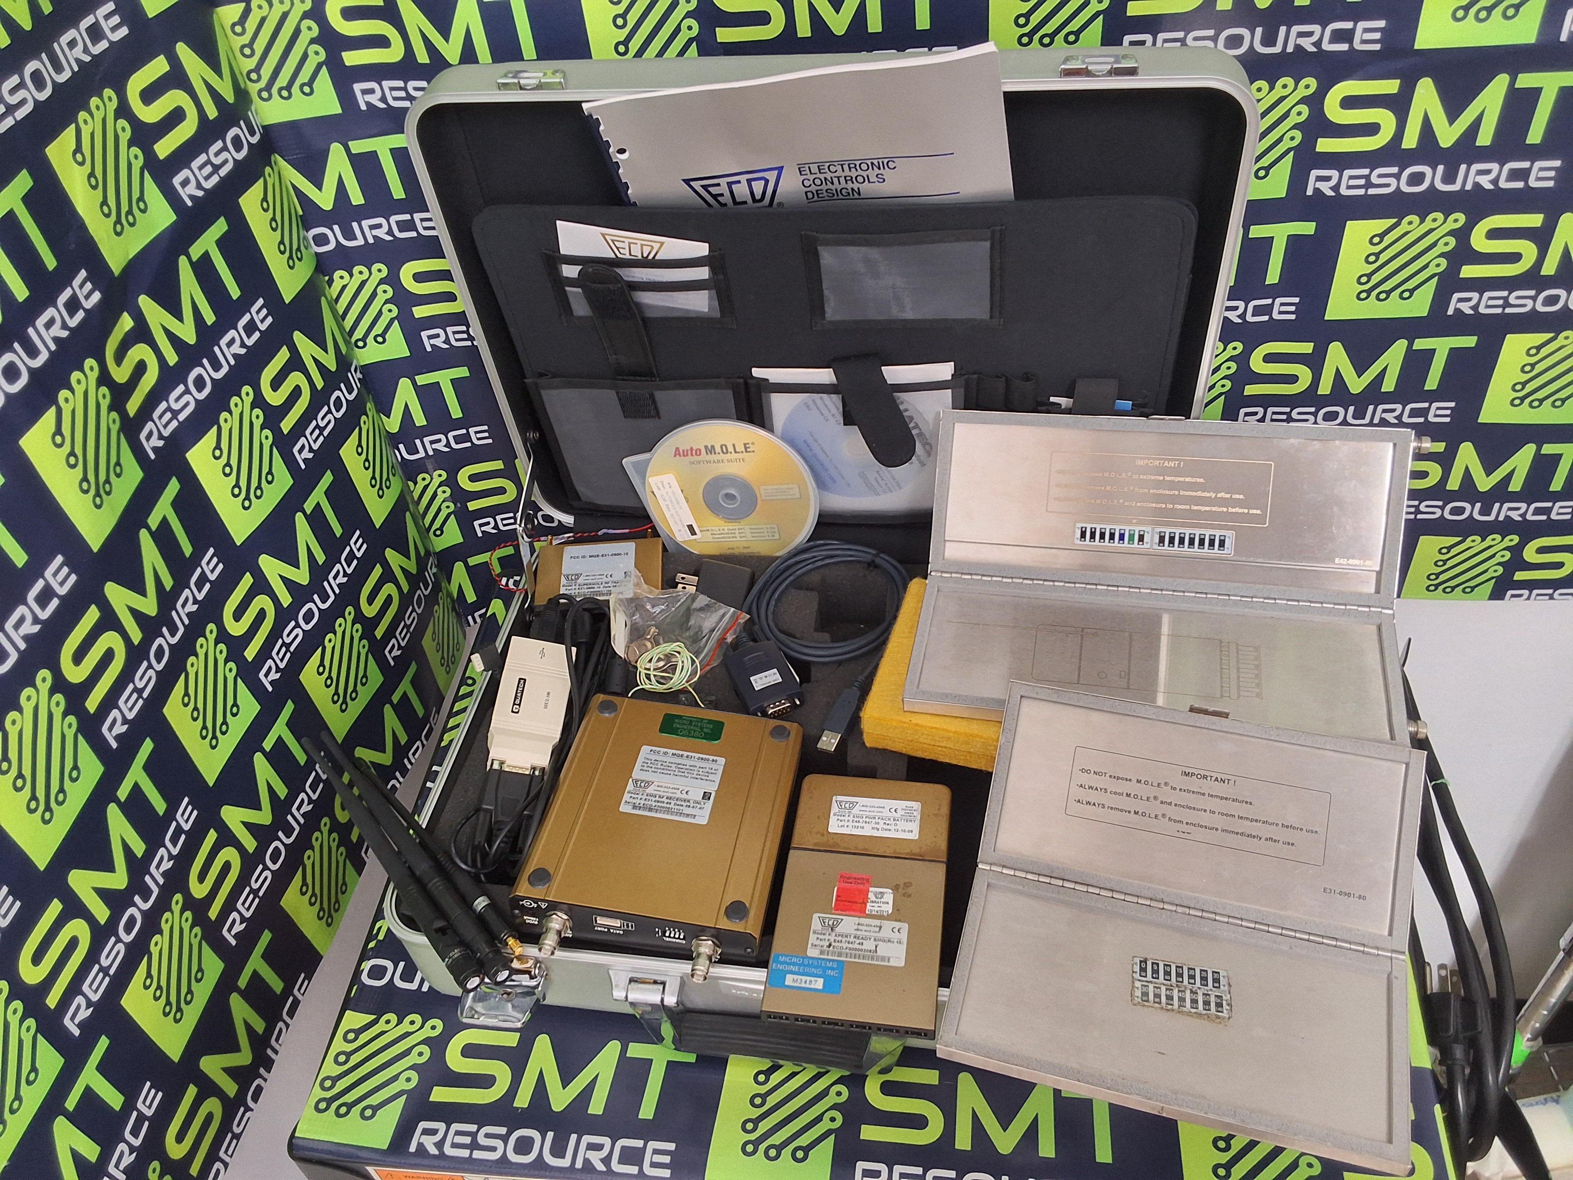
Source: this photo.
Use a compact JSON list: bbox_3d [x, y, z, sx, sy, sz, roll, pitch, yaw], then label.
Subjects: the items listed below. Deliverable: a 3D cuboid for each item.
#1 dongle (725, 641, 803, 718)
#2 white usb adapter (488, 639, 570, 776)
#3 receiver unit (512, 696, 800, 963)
[{"bbox_3d":[-0.013,0.059,0.799,0.035,0.015,0.053,-18,45,-11],"label":"dongle"},{"bbox_3d":[-0.154,0.074,0.768,0.040,0.022,0.098,9,43,-7],"label":"white usb adapter"},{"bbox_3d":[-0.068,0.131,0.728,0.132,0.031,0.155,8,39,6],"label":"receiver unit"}]

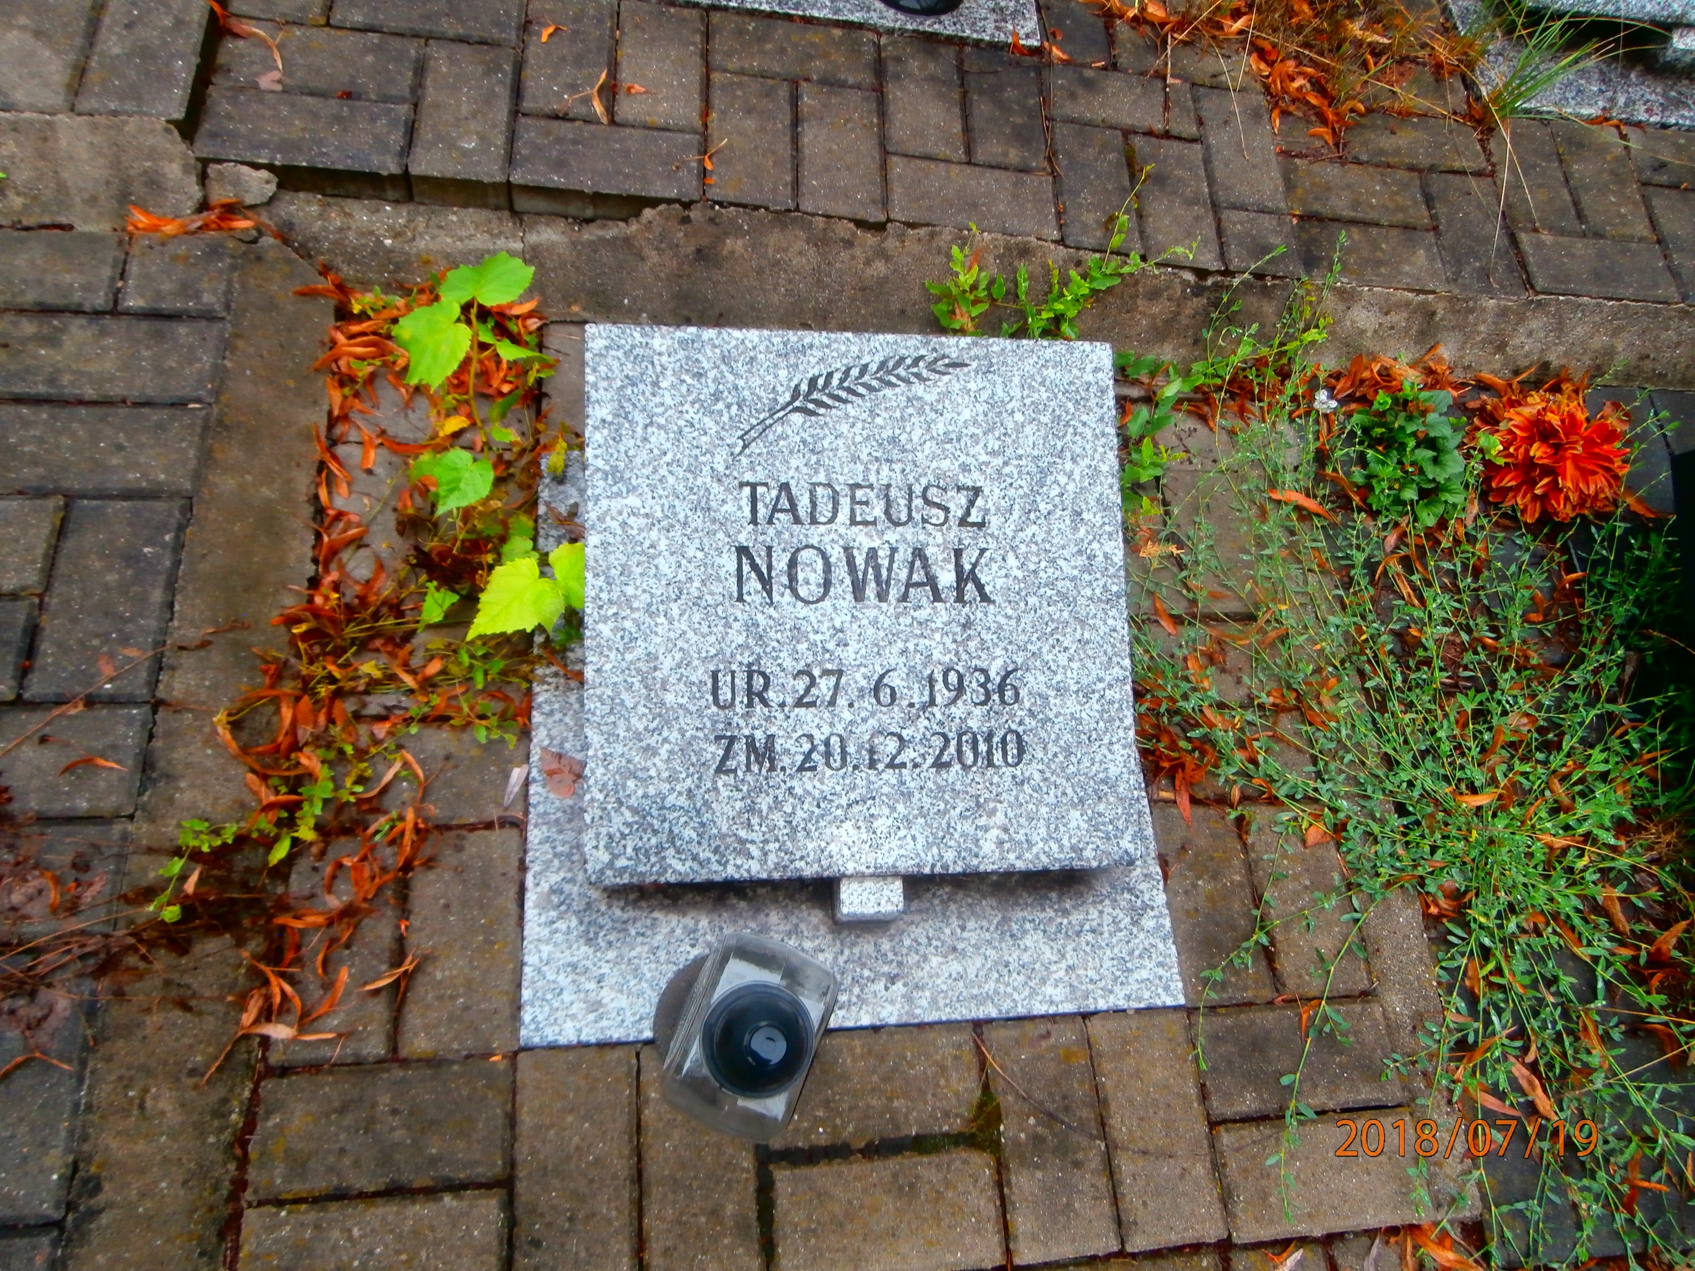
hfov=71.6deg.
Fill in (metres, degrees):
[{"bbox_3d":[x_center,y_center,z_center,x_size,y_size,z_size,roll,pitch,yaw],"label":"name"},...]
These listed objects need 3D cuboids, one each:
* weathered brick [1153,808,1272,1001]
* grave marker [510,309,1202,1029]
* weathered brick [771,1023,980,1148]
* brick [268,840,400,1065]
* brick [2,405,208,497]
[{"bbox_3d":[0.363,0.278,1.208,0.098,0.060,0.198,0,66,-10],"label":"weathered brick"},{"bbox_3d":[0.011,0.029,1.089,0.600,0.232,0.610,0,65,-10],"label":"grave marker"},{"bbox_3d":[0.018,0.407,1.061,0.200,0.060,0.100,-1,65,-10],"label":"weathered brick"},{"bbox_3d":[-0.455,0.287,1.069,0.098,0.060,0.198,0,66,-10],"label":"brick"},{"bbox_3d":[-0.714,-0.161,1.119,0.200,0.060,0.100,-1,65,-10],"label":"brick"}]

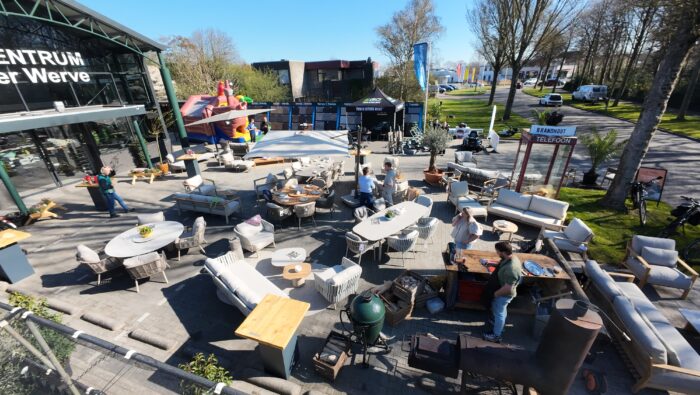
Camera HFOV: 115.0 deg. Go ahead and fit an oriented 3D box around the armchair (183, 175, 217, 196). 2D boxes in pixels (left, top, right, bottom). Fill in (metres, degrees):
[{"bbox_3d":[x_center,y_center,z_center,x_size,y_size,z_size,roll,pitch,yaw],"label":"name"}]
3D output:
[{"bbox_3d":[-6.862,-0.462,10.345,0.788,0.791,0.745,6,24,15],"label":"armchair"}]

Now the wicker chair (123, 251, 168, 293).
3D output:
[{"bbox_3d":[-4.821,1.647,5.380,0.620,0.810,0.640,-15,27,-29],"label":"wicker chair"}]

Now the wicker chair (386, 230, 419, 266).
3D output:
[{"bbox_3d":[1.238,1.124,5.498,0.620,0.780,0.600,-22,33,-38],"label":"wicker chair"}]

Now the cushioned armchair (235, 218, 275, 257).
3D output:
[{"bbox_3d":[-2.558,1.107,6.106,0.740,0.740,0.760,20,32,41],"label":"cushioned armchair"}]

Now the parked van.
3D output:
[{"bbox_3d":[34.455,-14.930,32.000,1.900,2.100,4.700,7,26,16],"label":"parked van"}]

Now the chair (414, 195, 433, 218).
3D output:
[{"bbox_3d":[2.291,0.466,7.057,0.600,0.780,0.580,-18,28,-31],"label":"chair"}]

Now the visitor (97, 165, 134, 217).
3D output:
[{"bbox_3d":[-8.864,-0.172,8.303,0.550,1.750,0.500,-11,26,-19],"label":"visitor"}]

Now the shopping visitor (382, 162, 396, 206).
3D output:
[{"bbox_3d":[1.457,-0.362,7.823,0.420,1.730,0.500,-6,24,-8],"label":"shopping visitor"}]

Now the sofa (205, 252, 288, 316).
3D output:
[{"bbox_3d":[-1.877,1.784,4.260,2.050,0.720,0.750,18,31,35],"label":"sofa"}]

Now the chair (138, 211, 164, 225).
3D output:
[{"bbox_3d":[-5.847,0.946,6.665,0.660,0.820,0.650,-12,26,-21],"label":"chair"}]

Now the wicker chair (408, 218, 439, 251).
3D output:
[{"bbox_3d":[1.989,0.926,6.052,0.600,0.780,0.600,-18,28,-31],"label":"wicker chair"}]

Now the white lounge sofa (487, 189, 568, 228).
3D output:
[{"bbox_3d":[6.092,0.478,7.811,0.936,0.841,2.025,-21,31,-40],"label":"white lounge sofa"}]

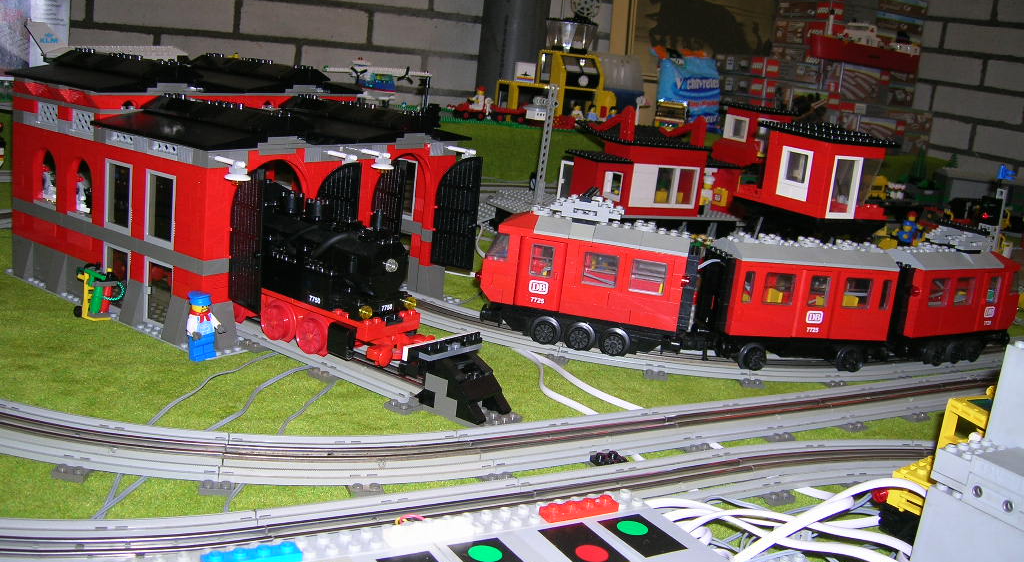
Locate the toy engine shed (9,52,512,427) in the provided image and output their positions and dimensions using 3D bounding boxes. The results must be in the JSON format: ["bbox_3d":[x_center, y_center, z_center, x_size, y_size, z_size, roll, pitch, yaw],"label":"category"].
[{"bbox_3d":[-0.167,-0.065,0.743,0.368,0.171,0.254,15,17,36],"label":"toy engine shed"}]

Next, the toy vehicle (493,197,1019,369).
[{"bbox_3d":[0.191,0.001,0.705,0.430,0.103,0.105,3,14,-10],"label":"toy vehicle"}]

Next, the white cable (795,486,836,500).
[{"bbox_3d":[0.154,0.107,0.507,0.023,0.005,0.006,13,15,28],"label":"white cable"}]

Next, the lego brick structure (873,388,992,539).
[{"bbox_3d":[0.219,0.090,0.488,0.078,0.058,0.042,-5,17,-37],"label":"lego brick structure"}]

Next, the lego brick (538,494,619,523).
[{"bbox_3d":[0.027,0.090,0.398,0.032,0.005,0.008,-2,15,-26],"label":"lego brick"}]

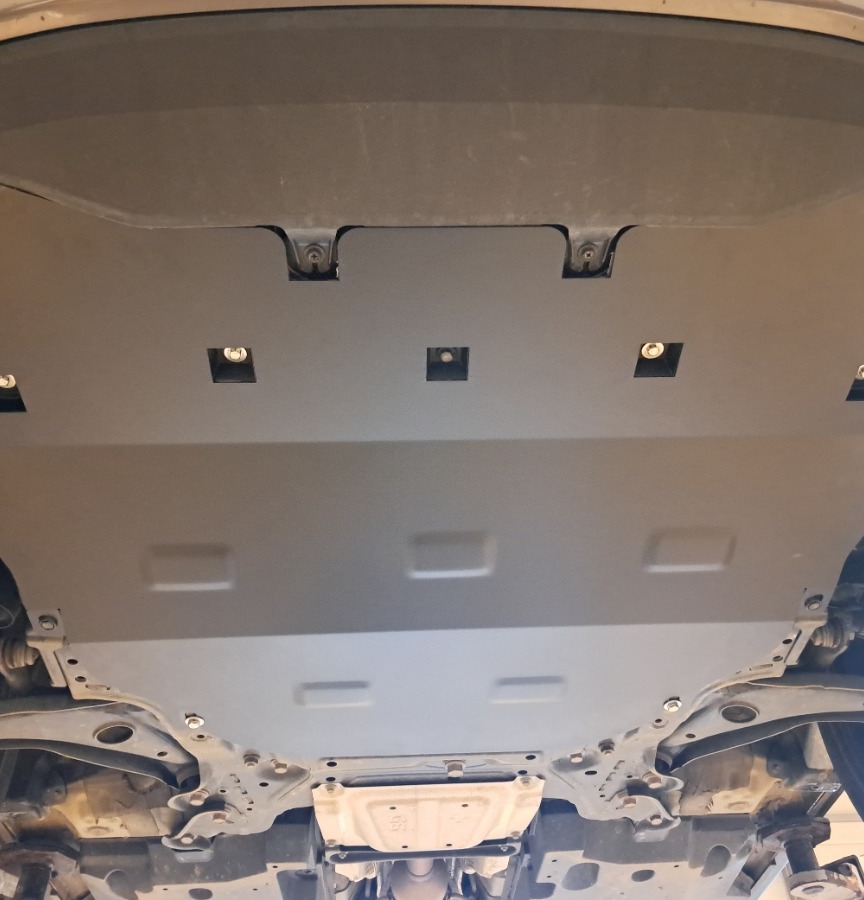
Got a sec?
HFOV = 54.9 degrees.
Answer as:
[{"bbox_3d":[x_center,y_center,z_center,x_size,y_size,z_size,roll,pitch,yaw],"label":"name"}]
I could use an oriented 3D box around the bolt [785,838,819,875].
[{"bbox_3d":[0.697,0.769,1.570,0.050,0.060,0.050,-1,-43,-3],"label":"bolt"}]

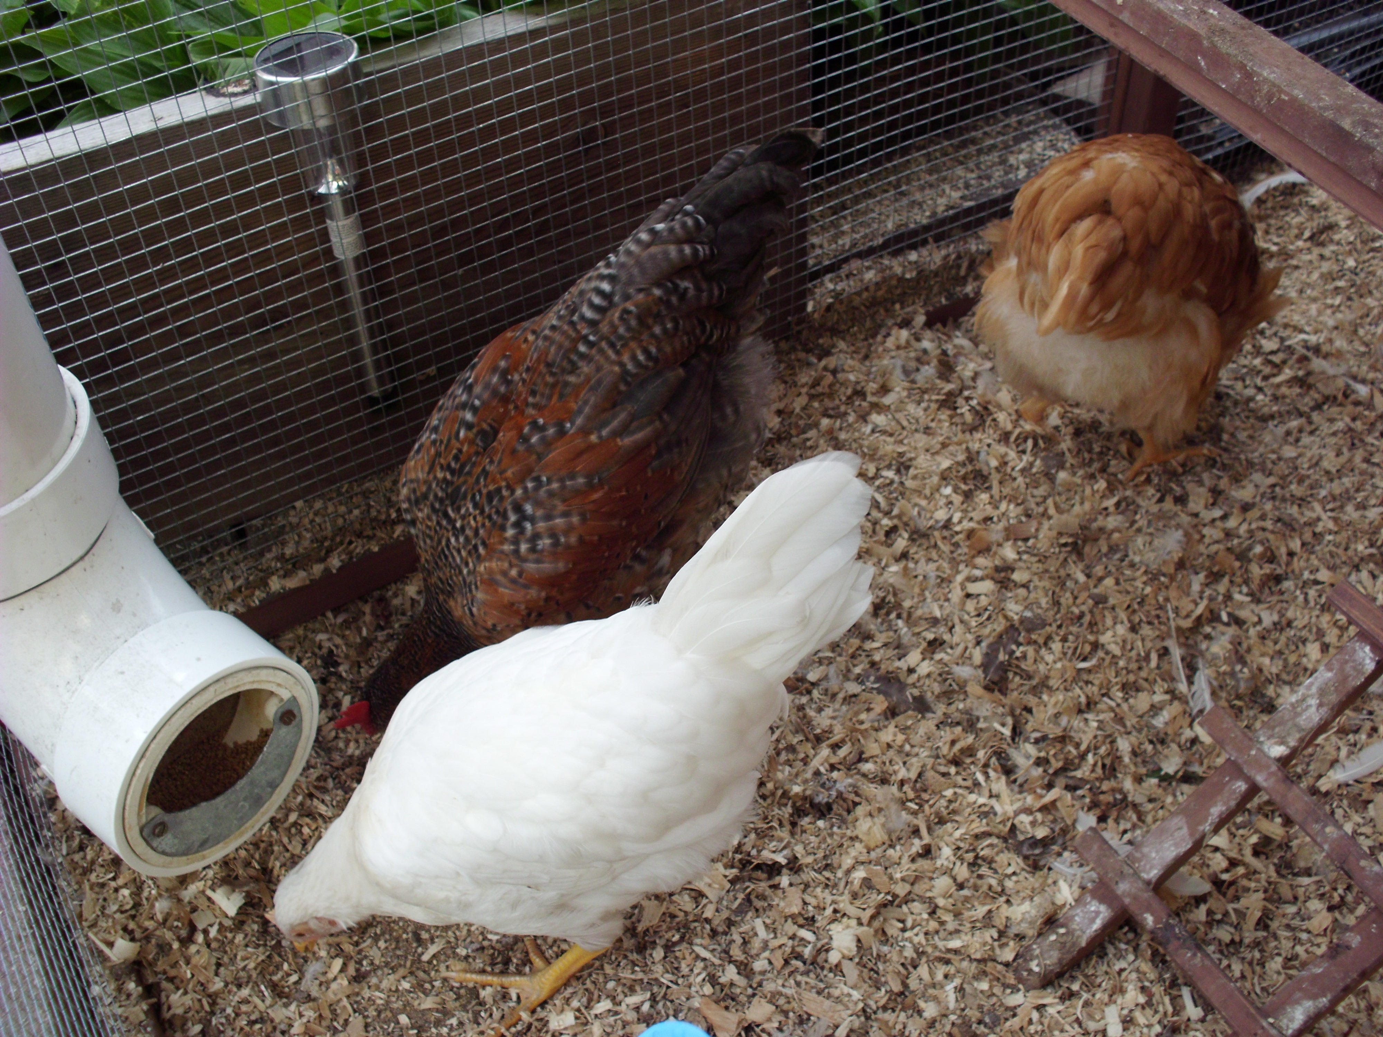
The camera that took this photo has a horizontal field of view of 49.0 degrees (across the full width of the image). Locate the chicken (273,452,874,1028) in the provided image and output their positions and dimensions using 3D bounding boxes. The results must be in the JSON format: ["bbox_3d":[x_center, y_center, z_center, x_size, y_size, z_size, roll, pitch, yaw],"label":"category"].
[{"bbox_3d":[-0.067,0.113,0.760,0.325,0.290,0.160,-13,49,-9],"label":"chicken"}]

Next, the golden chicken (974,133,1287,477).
[{"bbox_3d":[0.329,-0.167,1.029,0.195,0.240,0.310,21,52,20],"label":"golden chicken"}]

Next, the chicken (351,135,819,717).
[{"bbox_3d":[-0.065,-0.023,0.835,0.345,0.360,0.180,-23,51,-17],"label":"chicken"}]

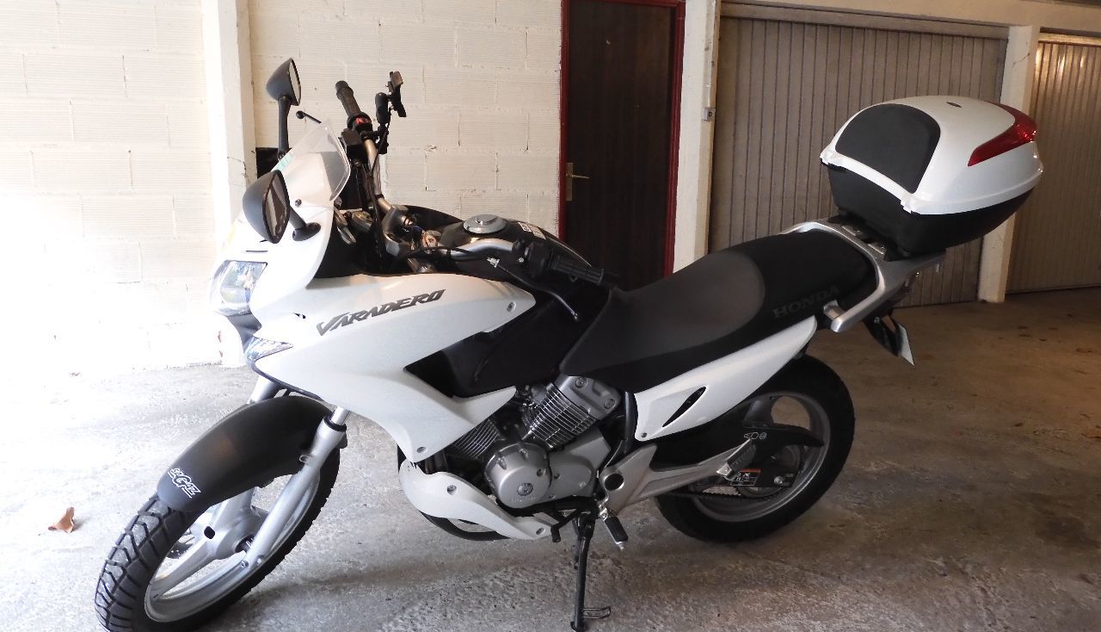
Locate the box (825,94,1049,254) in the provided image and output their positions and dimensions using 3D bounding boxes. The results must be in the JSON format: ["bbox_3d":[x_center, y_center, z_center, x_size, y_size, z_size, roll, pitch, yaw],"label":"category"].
[{"bbox_3d":[0.998,-0.385,2.320,0.440,0.350,0.430,-3,29,-21],"label":"box"}]

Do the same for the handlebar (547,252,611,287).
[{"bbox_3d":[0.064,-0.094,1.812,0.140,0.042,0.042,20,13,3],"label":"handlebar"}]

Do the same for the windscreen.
[{"bbox_3d":[-0.491,-0.297,1.753,0.160,0.155,0.300,-3,29,-21],"label":"windscreen"}]

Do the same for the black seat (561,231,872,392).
[{"bbox_3d":[0.381,-0.037,2.262,0.850,0.320,0.300,-3,29,-21],"label":"black seat"}]

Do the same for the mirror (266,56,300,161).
[{"bbox_3d":[-0.599,-0.467,1.997,0.090,0.220,0.190,-1,11,-9],"label":"mirror"}]

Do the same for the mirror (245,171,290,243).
[{"bbox_3d":[-0.448,-0.174,1.413,0.080,0.115,0.135,7,27,-2],"label":"mirror"}]

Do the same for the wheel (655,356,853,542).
[{"bbox_3d":[0.595,0.395,2.596,0.635,0.635,0.130,-3,29,-21],"label":"wheel"}]

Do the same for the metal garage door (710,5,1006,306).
[{"bbox_3d":[2.183,-1.032,6.258,2.501,2.040,0.070,-4,12,-23],"label":"metal garage door"}]

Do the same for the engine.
[{"bbox_3d":[-0.076,0.261,2.242,0.450,0.340,0.320,-3,29,-21],"label":"engine"}]

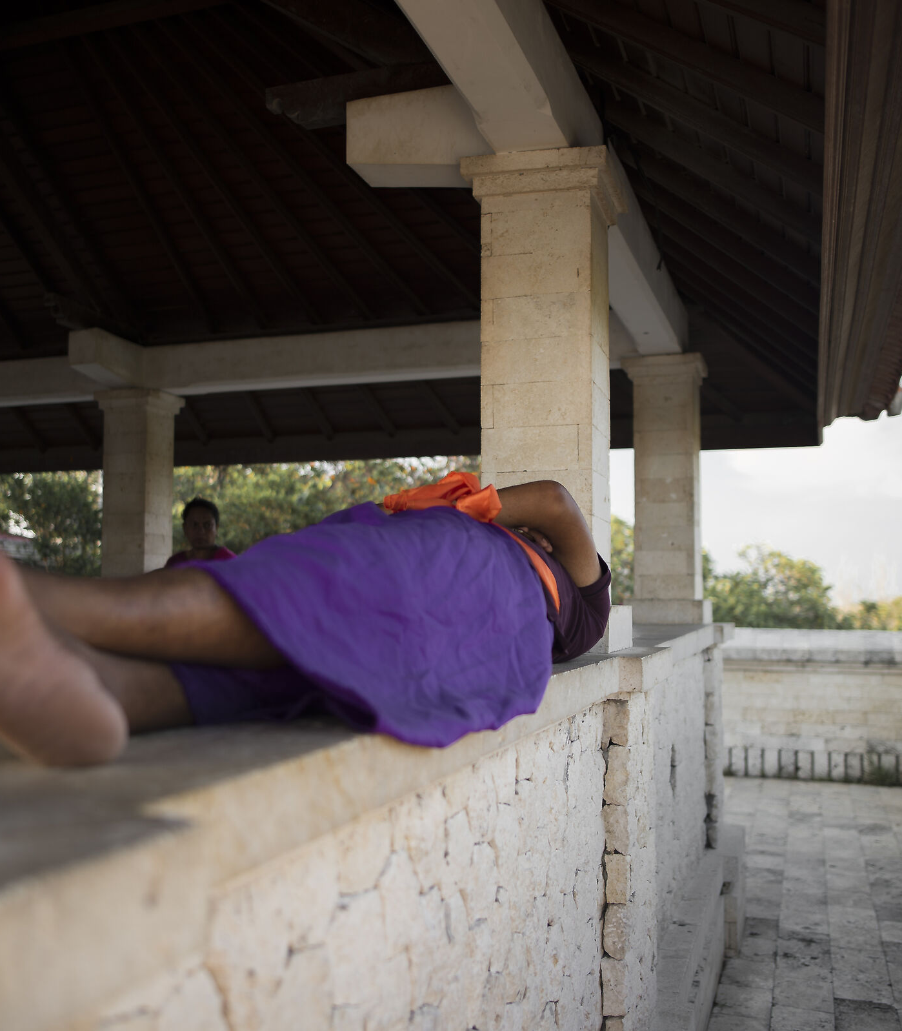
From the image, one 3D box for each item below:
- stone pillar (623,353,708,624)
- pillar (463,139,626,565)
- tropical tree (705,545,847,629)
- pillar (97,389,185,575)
[{"bbox_3d":[0.993,-0.106,4.724,0.356,1.196,0.356,-1,-4,19],"label":"stone pillar"},{"bbox_3d":[0.246,-0.268,2.596,0.356,1.196,0.356,-1,-4,19],"label":"pillar"},{"bbox_3d":[5.308,2.013,16.945,2.700,3.100,2.700,-1,-4,19],"label":"tropical tree"},{"bbox_3d":[-1.698,-0.056,5.616,0.356,1.196,0.356,-1,-4,19],"label":"pillar"}]

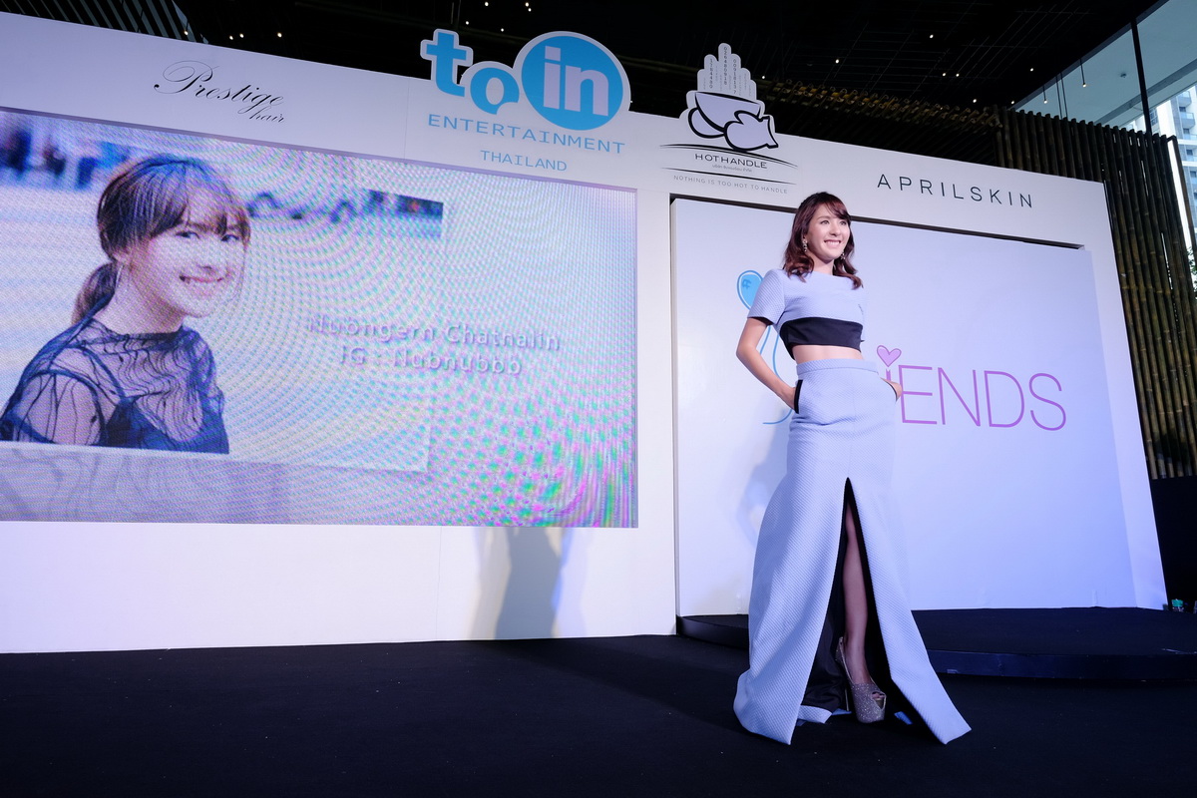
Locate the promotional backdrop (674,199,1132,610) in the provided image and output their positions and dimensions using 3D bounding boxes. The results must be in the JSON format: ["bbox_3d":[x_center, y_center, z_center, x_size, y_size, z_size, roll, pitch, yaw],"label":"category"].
[{"bbox_3d":[1.972,0.059,4.169,3.119,2.445,0.079,3,-11,-13],"label":"promotional backdrop"}]

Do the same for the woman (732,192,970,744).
[{"bbox_3d":[0.769,0.110,2.156,0.620,1.745,0.460,2,-11,-7],"label":"woman"}]

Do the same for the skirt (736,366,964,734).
[{"bbox_3d":[0.766,0.409,2.100,0.620,1.135,0.460,1,-11,-3],"label":"skirt"}]

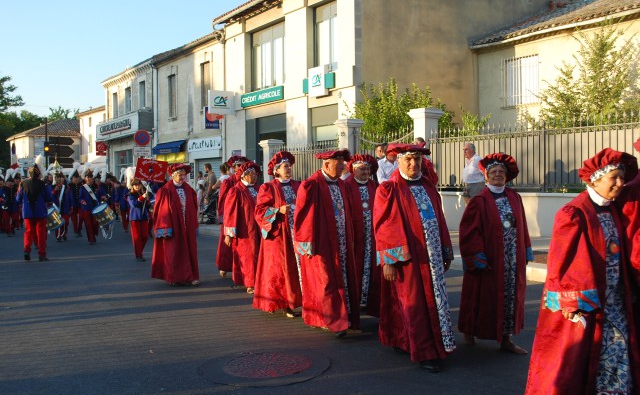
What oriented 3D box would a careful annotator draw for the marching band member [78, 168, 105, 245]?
[{"bbox_3d":[-5.308,0.180,16.013,0.580,1.788,0.480,-1,2,-28],"label":"marching band member"}]

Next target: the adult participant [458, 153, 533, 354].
[{"bbox_3d":[1.504,0.471,5.950,0.630,1.680,0.500,-1,2,-16],"label":"adult participant"}]

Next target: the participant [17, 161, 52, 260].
[{"bbox_3d":[-5.345,0.215,13.000,0.620,1.950,0.480,-2,2,-27],"label":"participant"}]

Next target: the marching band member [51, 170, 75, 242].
[{"bbox_3d":[-6.378,0.223,17.200,0.560,1.750,0.450,-2,2,-25],"label":"marching band member"}]

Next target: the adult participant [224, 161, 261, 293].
[{"bbox_3d":[-1.042,0.362,9.253,0.540,1.735,0.420,-2,2,-40],"label":"adult participant"}]

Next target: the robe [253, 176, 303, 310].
[{"bbox_3d":[-0.451,0.508,7.450,0.600,1.400,0.500,-2,2,-39],"label":"robe"}]

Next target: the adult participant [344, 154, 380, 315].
[{"bbox_3d":[0.471,0.391,7.603,0.580,1.744,0.440,-1,2,-20],"label":"adult participant"}]

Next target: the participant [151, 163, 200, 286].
[{"bbox_3d":[-2.060,0.358,9.900,0.700,1.700,0.500,-1,2,-31],"label":"participant"}]

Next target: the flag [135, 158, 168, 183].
[{"bbox_3d":[-3.009,-0.482,12.400,0.540,0.370,0.050,10,2,-20],"label":"flag"}]

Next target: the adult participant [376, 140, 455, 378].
[{"bbox_3d":[0.765,0.434,5.620,0.660,1.760,0.520,-1,2,-32],"label":"adult participant"}]

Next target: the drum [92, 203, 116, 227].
[{"bbox_3d":[-4.939,0.401,15.900,0.420,0.380,0.420,-29,19,0],"label":"drum"}]

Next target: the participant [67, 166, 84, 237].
[{"bbox_3d":[-6.333,0.073,18.013,0.520,1.908,0.420,-1,2,-28],"label":"participant"}]

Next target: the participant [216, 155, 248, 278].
[{"bbox_3d":[-1.266,0.285,10.400,0.600,1.810,0.480,-2,2,-34],"label":"participant"}]

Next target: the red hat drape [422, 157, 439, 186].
[{"bbox_3d":[1.066,-0.251,6.700,0.200,0.290,0.170,-1,1,-30],"label":"red hat drape"}]

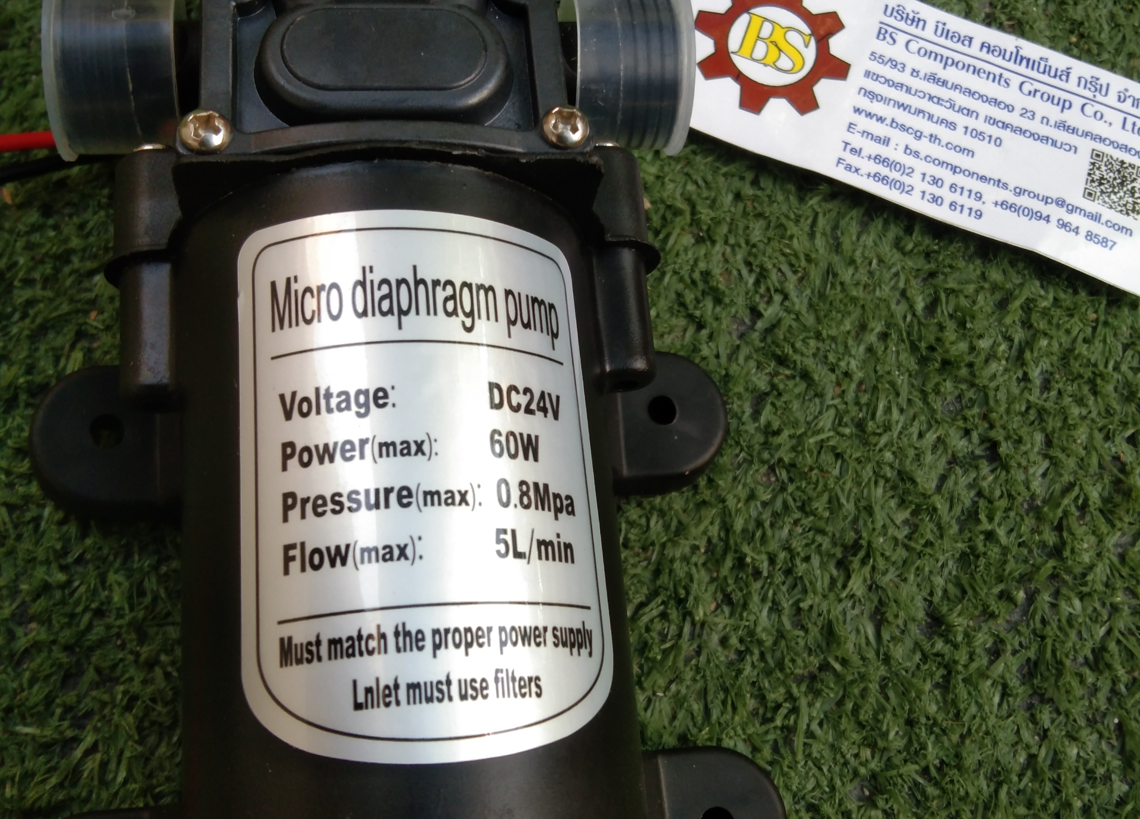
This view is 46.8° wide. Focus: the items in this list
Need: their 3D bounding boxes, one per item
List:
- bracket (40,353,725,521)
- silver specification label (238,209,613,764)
[{"bbox_3d":[-0.025,0.002,0.182,0.094,0.017,0.019,-3,73,-9],"label":"bracket"},{"bbox_3d":[-0.015,0.007,0.136,0.038,0.009,0.057,-1,72,-15],"label":"silver specification label"}]

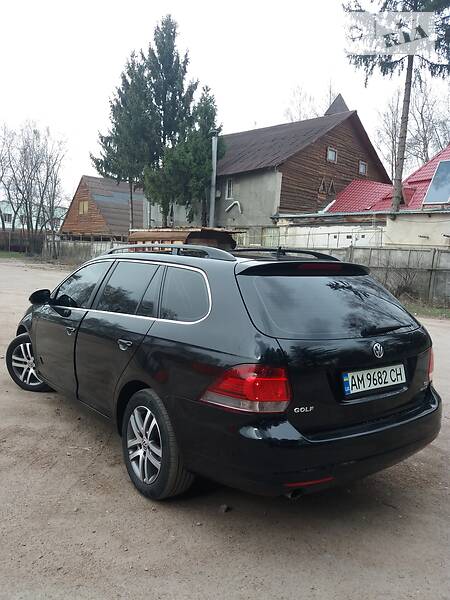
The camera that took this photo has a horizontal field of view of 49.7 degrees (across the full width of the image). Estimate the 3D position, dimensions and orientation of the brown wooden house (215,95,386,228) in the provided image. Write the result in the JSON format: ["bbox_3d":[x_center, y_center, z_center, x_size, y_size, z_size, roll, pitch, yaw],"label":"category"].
[{"bbox_3d":[3.054,-8.060,36.322,10.800,10.500,14.500,-3,8,-38],"label":"brown wooden house"}]

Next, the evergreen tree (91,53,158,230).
[{"bbox_3d":[-5.593,-8.431,29.225,5.000,12.300,5.000,2,6,0],"label":"evergreen tree"}]

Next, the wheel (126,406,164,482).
[{"bbox_3d":[-0.432,0.877,2.971,0.170,0.455,0.455,-2,6,-36],"label":"wheel"}]

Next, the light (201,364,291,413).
[{"bbox_3d":[0.097,0.418,2.361,0.330,0.220,0.360,-2,6,-36],"label":"light"}]

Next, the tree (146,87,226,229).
[{"bbox_3d":[-2.082,-6.868,27.384,4.600,9.900,4.600,2,6,0],"label":"tree"}]

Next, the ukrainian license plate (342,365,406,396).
[{"bbox_3d":[0.805,0.419,2.583,0.520,0.112,0.015,-2,-9,-36],"label":"ukrainian license plate"}]

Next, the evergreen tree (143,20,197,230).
[{"bbox_3d":[-3.164,-9.593,29.578,4.000,14.700,4.000,2,6,0],"label":"evergreen tree"}]

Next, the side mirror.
[{"bbox_3d":[-1.654,-0.028,4.339,0.190,0.145,0.110,-2,6,-36],"label":"side mirror"}]

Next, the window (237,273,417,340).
[{"bbox_3d":[0.672,0.029,2.744,1.240,0.410,0.110,-2,-34,-36],"label":"window"}]

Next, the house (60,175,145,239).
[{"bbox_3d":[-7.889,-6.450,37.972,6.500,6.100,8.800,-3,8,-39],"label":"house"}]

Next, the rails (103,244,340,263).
[{"bbox_3d":[-0.066,-0.352,3.729,1.140,0.100,1.800,-2,6,-36],"label":"rails"}]

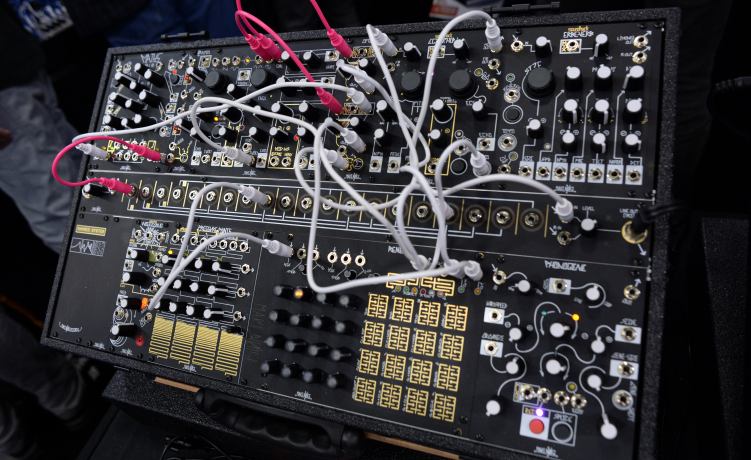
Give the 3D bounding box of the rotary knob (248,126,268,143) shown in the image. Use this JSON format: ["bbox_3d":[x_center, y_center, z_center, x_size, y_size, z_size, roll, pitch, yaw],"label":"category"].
[{"bbox_3d":[-0.104,-0.084,0.441,0.011,0.014,0.012,-4,78,20],"label":"rotary knob"}]

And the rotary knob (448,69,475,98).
[{"bbox_3d":[0.066,-0.112,0.382,0.020,0.012,0.021,-4,78,20],"label":"rotary knob"}]

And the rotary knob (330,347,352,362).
[{"bbox_3d":[-0.026,0.094,0.377,0.013,0.015,0.012,-4,78,20],"label":"rotary knob"}]

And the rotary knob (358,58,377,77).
[{"bbox_3d":[-0.007,-0.135,0.416,0.012,0.015,0.011,-5,77,21],"label":"rotary knob"}]

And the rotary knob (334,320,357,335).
[{"bbox_3d":[-0.024,0.074,0.380,0.012,0.015,0.013,-4,78,20],"label":"rotary knob"}]

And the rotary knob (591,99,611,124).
[{"bbox_3d":[0.156,-0.082,0.345,0.012,0.017,0.013,-4,78,20],"label":"rotary knob"}]

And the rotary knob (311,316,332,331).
[{"bbox_3d":[-0.042,0.071,0.386,0.011,0.014,0.012,-4,78,20],"label":"rotary knob"}]

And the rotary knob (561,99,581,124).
[{"bbox_3d":[0.138,-0.084,0.353,0.012,0.017,0.013,-4,78,20],"label":"rotary knob"}]

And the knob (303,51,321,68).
[{"bbox_3d":[-0.056,-0.148,0.436,0.013,0.015,0.012,-4,78,20],"label":"knob"}]

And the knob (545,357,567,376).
[{"bbox_3d":[0.117,0.089,0.326,0.013,0.017,0.012,-4,78,20],"label":"knob"}]

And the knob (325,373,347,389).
[{"bbox_3d":[-0.029,0.112,0.372,0.011,0.015,0.012,-5,77,21],"label":"knob"}]

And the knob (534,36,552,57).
[{"bbox_3d":[0.122,-0.133,0.364,0.012,0.014,0.011,7,82,22],"label":"knob"}]

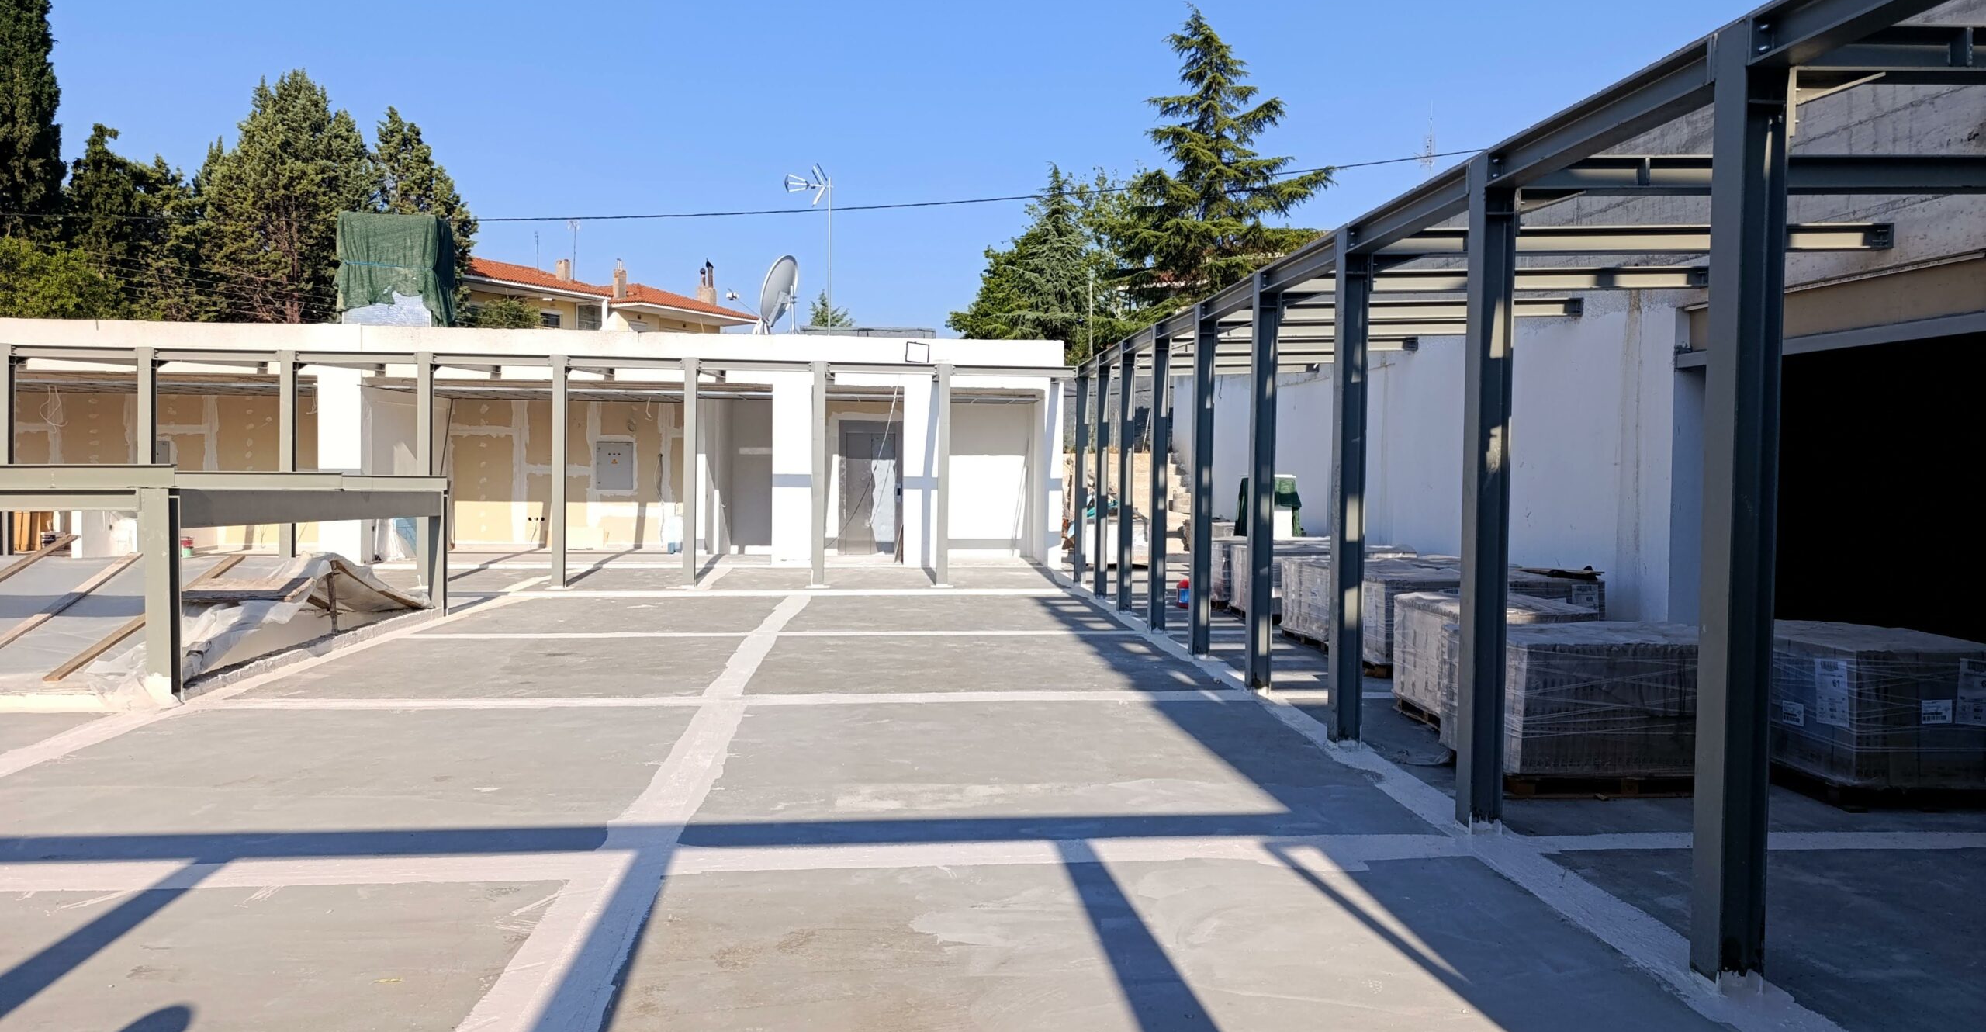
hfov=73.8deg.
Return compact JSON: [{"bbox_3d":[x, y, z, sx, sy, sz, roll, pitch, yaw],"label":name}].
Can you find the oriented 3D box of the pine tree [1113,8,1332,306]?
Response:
[{"bbox_3d":[6.276,-7.777,36.000,5.900,12.050,5.900,0,2,-4],"label":"pine tree"}]

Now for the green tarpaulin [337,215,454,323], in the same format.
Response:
[{"bbox_3d":[-9.111,-3.746,20.132,1.450,1.700,0.950,0,2,-4],"label":"green tarpaulin"}]

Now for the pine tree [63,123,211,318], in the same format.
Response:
[{"bbox_3d":[-20.071,-5.369,31.000,3.200,7.720,3.200,0,2,-4],"label":"pine tree"}]

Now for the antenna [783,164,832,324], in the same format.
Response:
[{"bbox_3d":[-2.893,-4.181,20.886,0.850,2.750,0.500,0,2,-15],"label":"antenna"}]

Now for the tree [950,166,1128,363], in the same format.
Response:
[{"bbox_3d":[1.253,-5.466,35.000,4.400,7.520,4.400,0,2,-4],"label":"tree"}]

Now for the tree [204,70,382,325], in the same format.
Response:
[{"bbox_3d":[-16.887,-6.143,32.000,4.200,9.170,4.200,0,2,-4],"label":"tree"}]

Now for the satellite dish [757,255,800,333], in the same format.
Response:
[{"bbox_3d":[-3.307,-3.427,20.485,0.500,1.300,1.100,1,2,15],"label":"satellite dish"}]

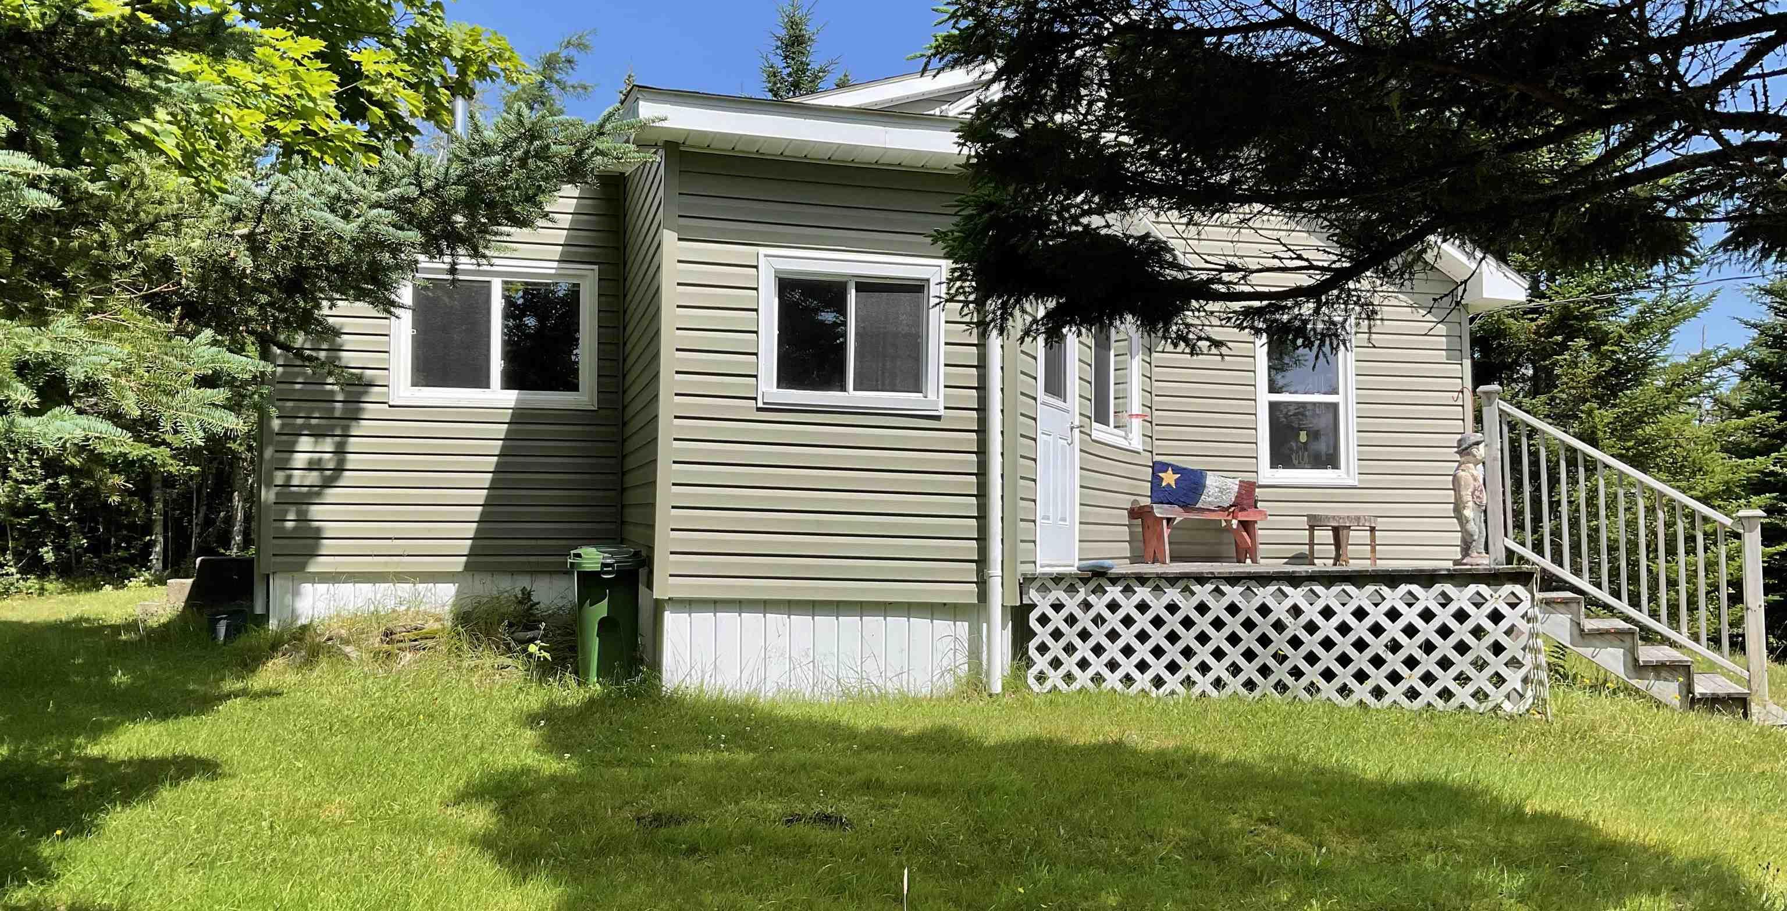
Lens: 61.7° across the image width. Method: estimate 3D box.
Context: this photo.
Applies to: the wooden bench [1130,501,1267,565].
[{"bbox_3d":[2.251,0.597,10.973,1.319,0.431,0.274,3,-4,-42],"label":"wooden bench"}]

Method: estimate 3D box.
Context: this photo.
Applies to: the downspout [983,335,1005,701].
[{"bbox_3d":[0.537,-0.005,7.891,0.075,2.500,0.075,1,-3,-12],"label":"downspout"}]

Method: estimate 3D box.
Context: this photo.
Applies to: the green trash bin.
[{"bbox_3d":[-1.523,0.845,7.944,0.410,0.740,0.440,1,-3,-11],"label":"green trash bin"}]

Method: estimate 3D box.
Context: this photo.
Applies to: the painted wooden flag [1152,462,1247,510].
[{"bbox_3d":[2.320,0.230,11.180,1.000,0.330,0.130,3,-4,-32],"label":"painted wooden flag"}]

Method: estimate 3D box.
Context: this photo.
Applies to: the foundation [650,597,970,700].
[{"bbox_3d":[-0.351,1.012,7.780,1.703,0.509,0.120,1,-3,-12],"label":"foundation"}]

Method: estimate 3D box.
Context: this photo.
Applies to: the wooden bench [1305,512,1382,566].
[{"bbox_3d":[3.432,0.658,11.431,0.380,0.390,0.380,2,-4,-34],"label":"wooden bench"}]

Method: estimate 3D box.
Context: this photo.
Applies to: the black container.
[{"bbox_3d":[-4.178,1.054,9.375,0.240,0.220,0.240,1,-3,-17],"label":"black container"}]

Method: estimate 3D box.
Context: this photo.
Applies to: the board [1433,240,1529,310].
[{"bbox_3d":[4.779,-1.474,12.226,0.800,0.513,0.300,1,-3,-17],"label":"board"}]

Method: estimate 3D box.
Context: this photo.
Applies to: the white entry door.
[{"bbox_3d":[0.984,-0.358,8.915,0.100,2.080,0.900,-1,-4,21],"label":"white entry door"}]

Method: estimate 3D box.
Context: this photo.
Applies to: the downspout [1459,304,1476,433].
[{"bbox_3d":[4.734,-0.180,12.327,0.085,2.150,0.085,1,-3,-17],"label":"downspout"}]

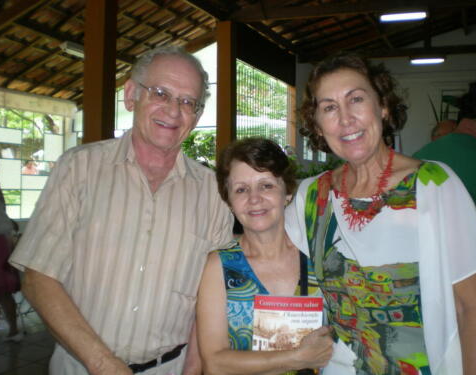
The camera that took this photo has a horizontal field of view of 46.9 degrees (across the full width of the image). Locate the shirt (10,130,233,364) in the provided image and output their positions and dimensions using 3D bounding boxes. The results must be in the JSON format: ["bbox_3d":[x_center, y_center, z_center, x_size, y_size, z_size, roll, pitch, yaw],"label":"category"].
[{"bbox_3d":[-0.302,0.153,1.400,0.520,0.580,0.320,3,2,-16],"label":"shirt"}]

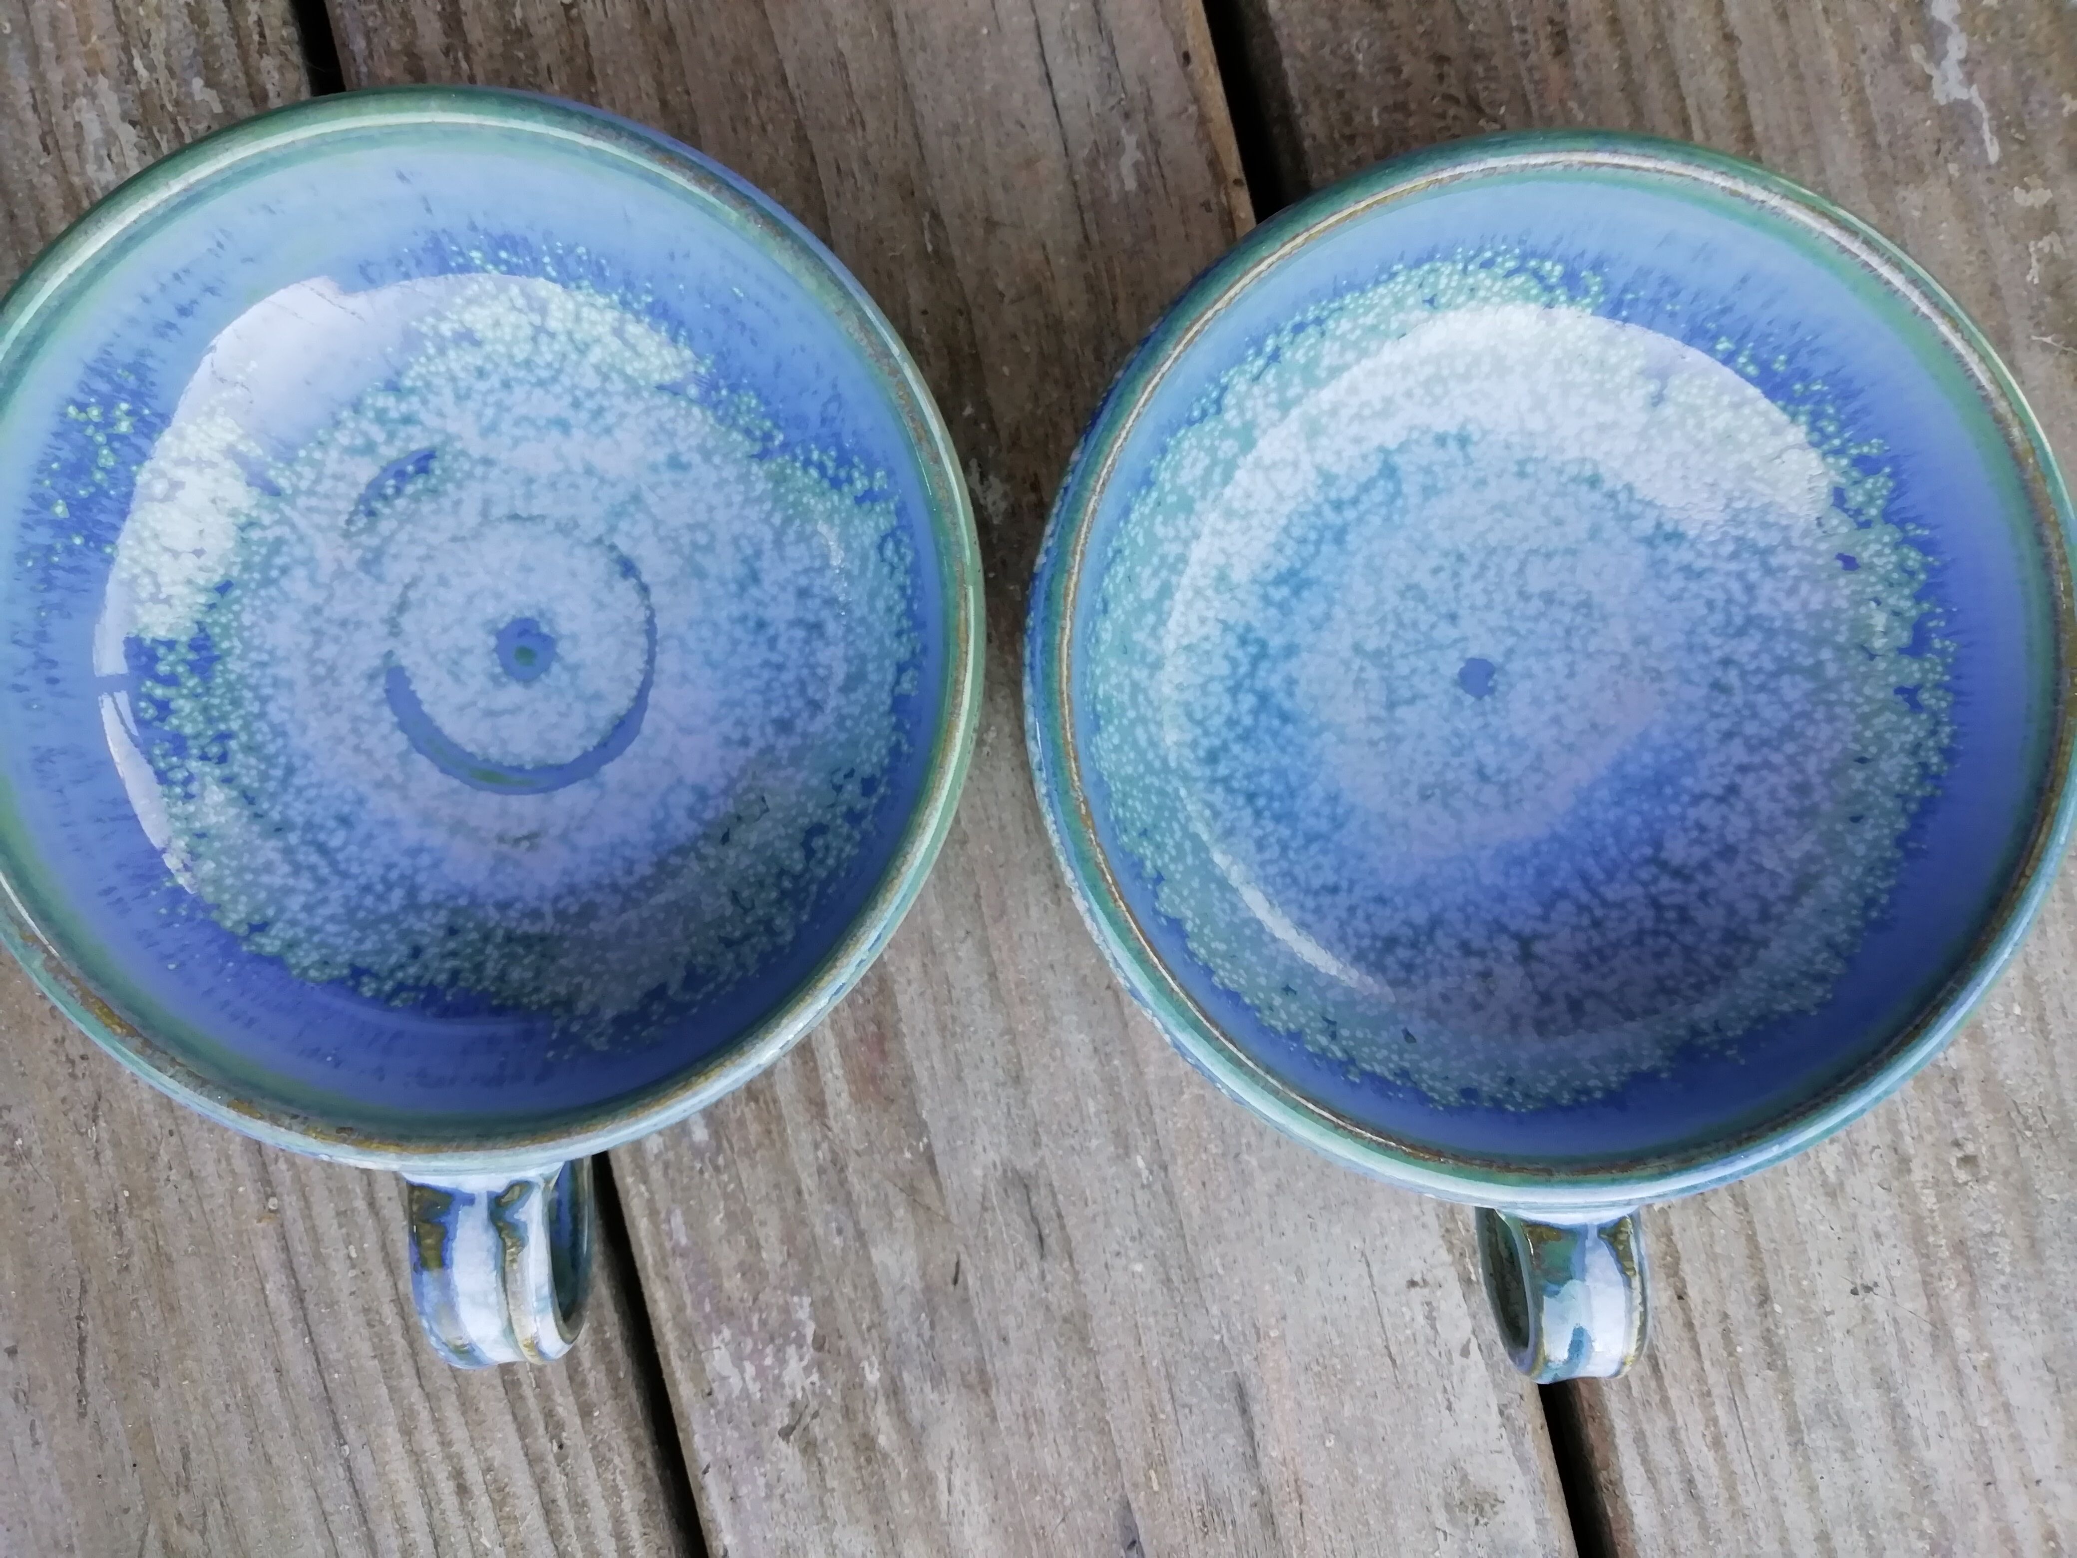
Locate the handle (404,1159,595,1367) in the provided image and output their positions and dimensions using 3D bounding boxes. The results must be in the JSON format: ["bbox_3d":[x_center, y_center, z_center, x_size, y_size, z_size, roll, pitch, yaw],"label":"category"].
[{"bbox_3d":[-0.078,0.068,0.228,0.022,0.035,0.036,0,90,-1],"label":"handle"}]

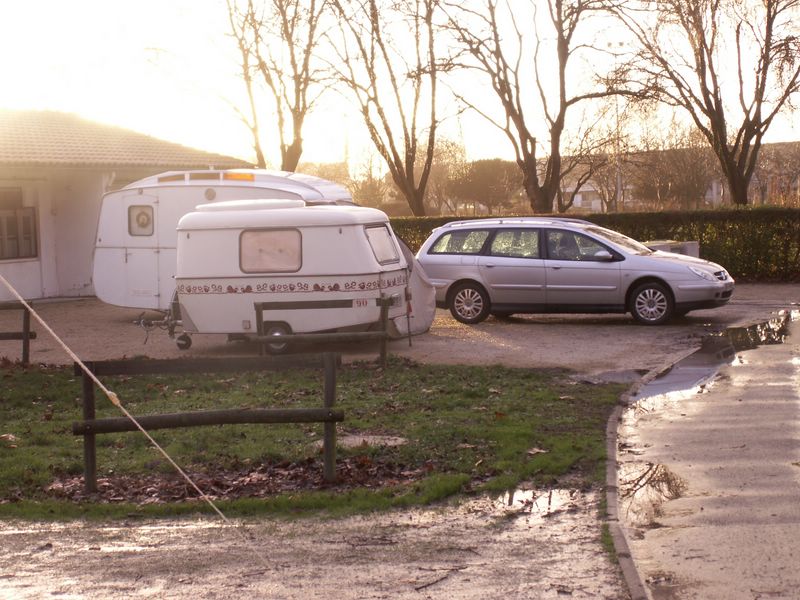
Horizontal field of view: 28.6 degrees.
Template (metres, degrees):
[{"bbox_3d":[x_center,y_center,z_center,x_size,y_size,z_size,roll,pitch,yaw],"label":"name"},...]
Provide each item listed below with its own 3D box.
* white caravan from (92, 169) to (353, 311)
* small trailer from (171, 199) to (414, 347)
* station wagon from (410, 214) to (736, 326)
[{"bbox_3d":[-2.330,-0.704,22.900,3.800,2.360,1.950,0,3,18],"label":"white caravan"},{"bbox_3d":[-1.290,-0.322,20.000,3.050,1.880,1.650,0,3,18],"label":"small trailer"},{"bbox_3d":[2.580,-0.460,23.850,4.760,1.550,1.780,0,3,18],"label":"station wagon"}]

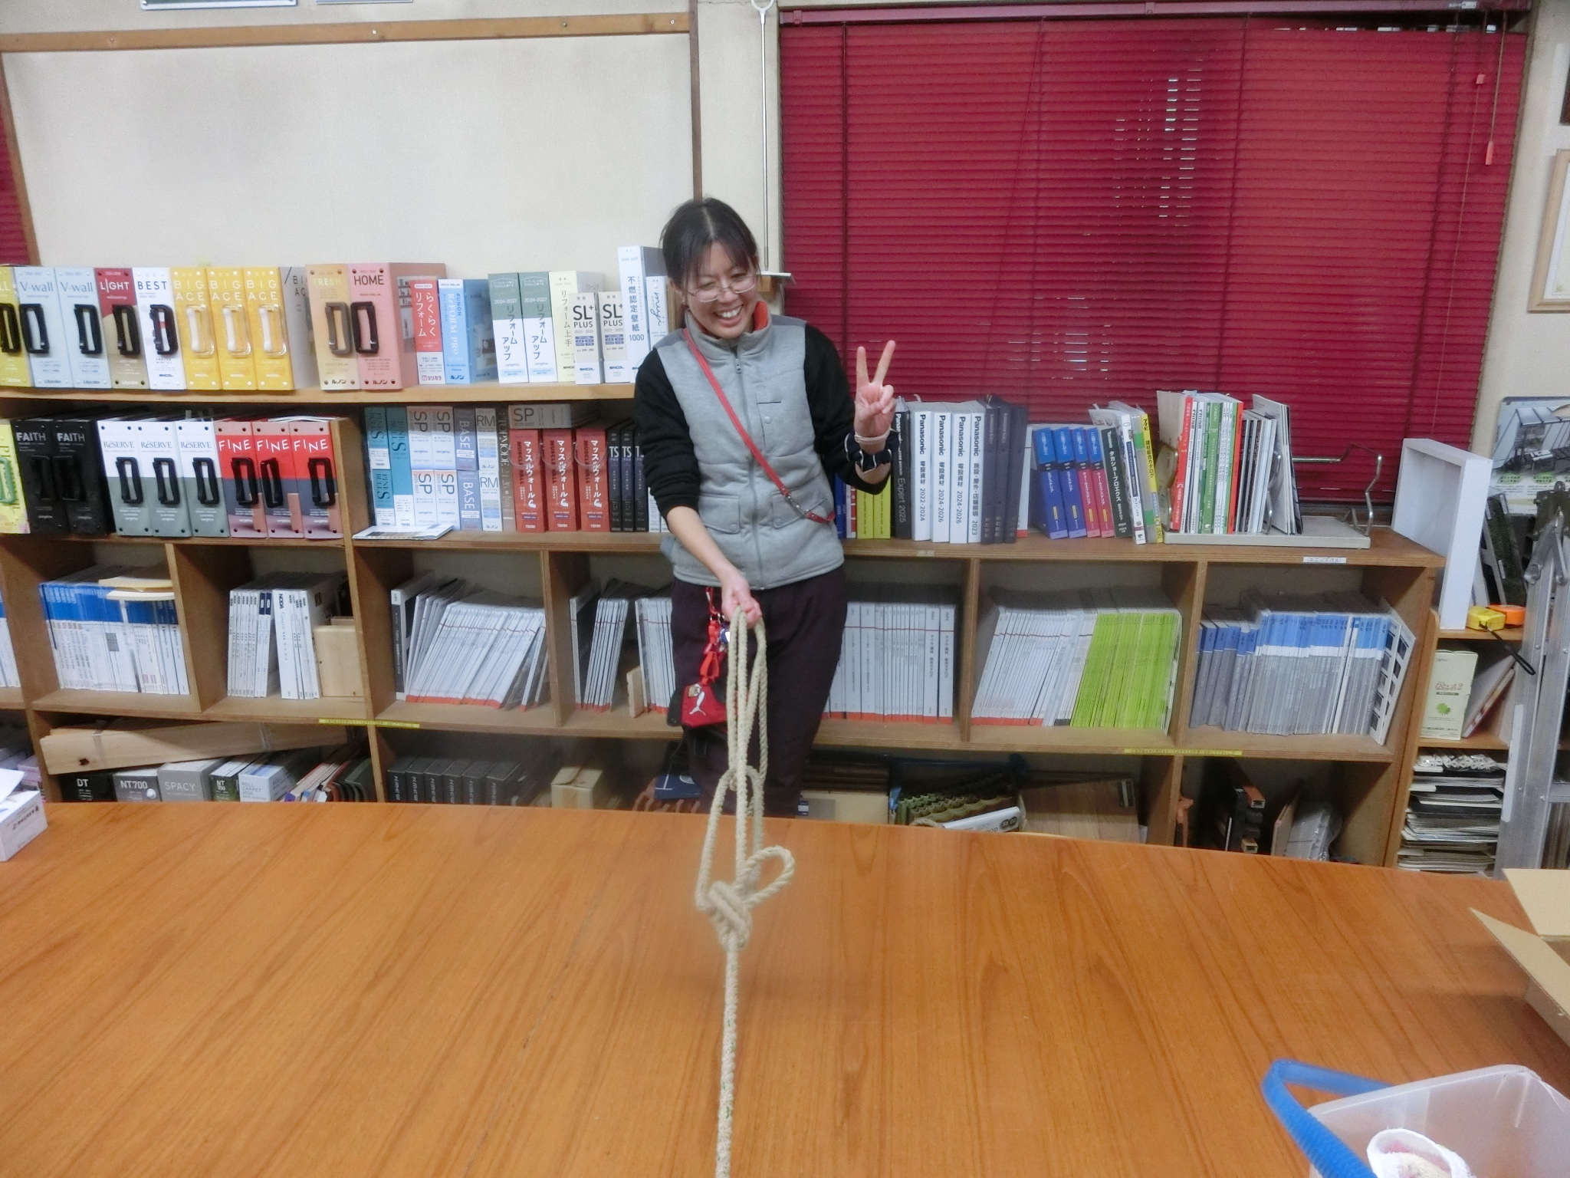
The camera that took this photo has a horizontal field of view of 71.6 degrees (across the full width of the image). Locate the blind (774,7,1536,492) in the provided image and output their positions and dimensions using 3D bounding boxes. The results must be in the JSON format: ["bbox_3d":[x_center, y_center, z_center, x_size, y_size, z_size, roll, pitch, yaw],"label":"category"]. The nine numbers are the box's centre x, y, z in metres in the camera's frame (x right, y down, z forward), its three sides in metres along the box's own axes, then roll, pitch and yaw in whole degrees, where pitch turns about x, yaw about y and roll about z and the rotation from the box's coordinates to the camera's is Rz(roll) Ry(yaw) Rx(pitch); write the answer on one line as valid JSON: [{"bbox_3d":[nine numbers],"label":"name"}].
[{"bbox_3d":[0.812,-0.765,2.575,1.645,1.088,0.040,2,16,6],"label":"blind"}]

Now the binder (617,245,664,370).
[{"bbox_3d":[-0.317,-0.640,2.535,0.052,0.292,0.265,1,16,5],"label":"binder"}]

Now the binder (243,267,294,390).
[{"bbox_3d":[-1.148,-0.624,2.595,0.087,0.269,0.322,1,16,5],"label":"binder"}]

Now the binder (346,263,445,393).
[{"bbox_3d":[-0.895,-0.622,2.566,0.095,0.274,0.332,1,16,5],"label":"binder"}]

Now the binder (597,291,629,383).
[{"bbox_3d":[-0.368,-0.592,2.541,0.055,0.198,0.250,1,16,5],"label":"binder"}]

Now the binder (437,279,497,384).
[{"bbox_3d":[-0.764,-0.631,2.663,0.060,0.238,0.225,2,16,6],"label":"binder"}]

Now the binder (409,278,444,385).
[{"bbox_3d":[-0.827,-0.632,2.670,0.062,0.239,0.225,2,16,6],"label":"binder"}]

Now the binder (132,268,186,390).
[{"bbox_3d":[-1.407,-0.631,2.618,0.087,0.270,0.322,1,16,5],"label":"binder"}]

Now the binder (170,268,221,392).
[{"bbox_3d":[-1.351,-0.636,2.651,0.086,0.275,0.305,2,16,6],"label":"binder"}]

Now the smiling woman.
[{"bbox_3d":[-0.043,0.081,2.067,0.474,1.567,0.440,0,16,0],"label":"smiling woman"}]

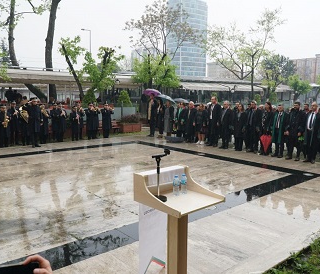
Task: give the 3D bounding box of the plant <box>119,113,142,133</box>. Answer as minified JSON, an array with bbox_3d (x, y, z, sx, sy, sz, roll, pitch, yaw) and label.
[{"bbox_3d":[-1.641,-0.792,16.747,1.150,1.000,0.500,-6,9,-39],"label":"plant"}]

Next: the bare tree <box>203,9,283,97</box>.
[{"bbox_3d":[5.862,-5.255,23.030,5.400,8.350,5.000,0,7,0],"label":"bare tree"}]

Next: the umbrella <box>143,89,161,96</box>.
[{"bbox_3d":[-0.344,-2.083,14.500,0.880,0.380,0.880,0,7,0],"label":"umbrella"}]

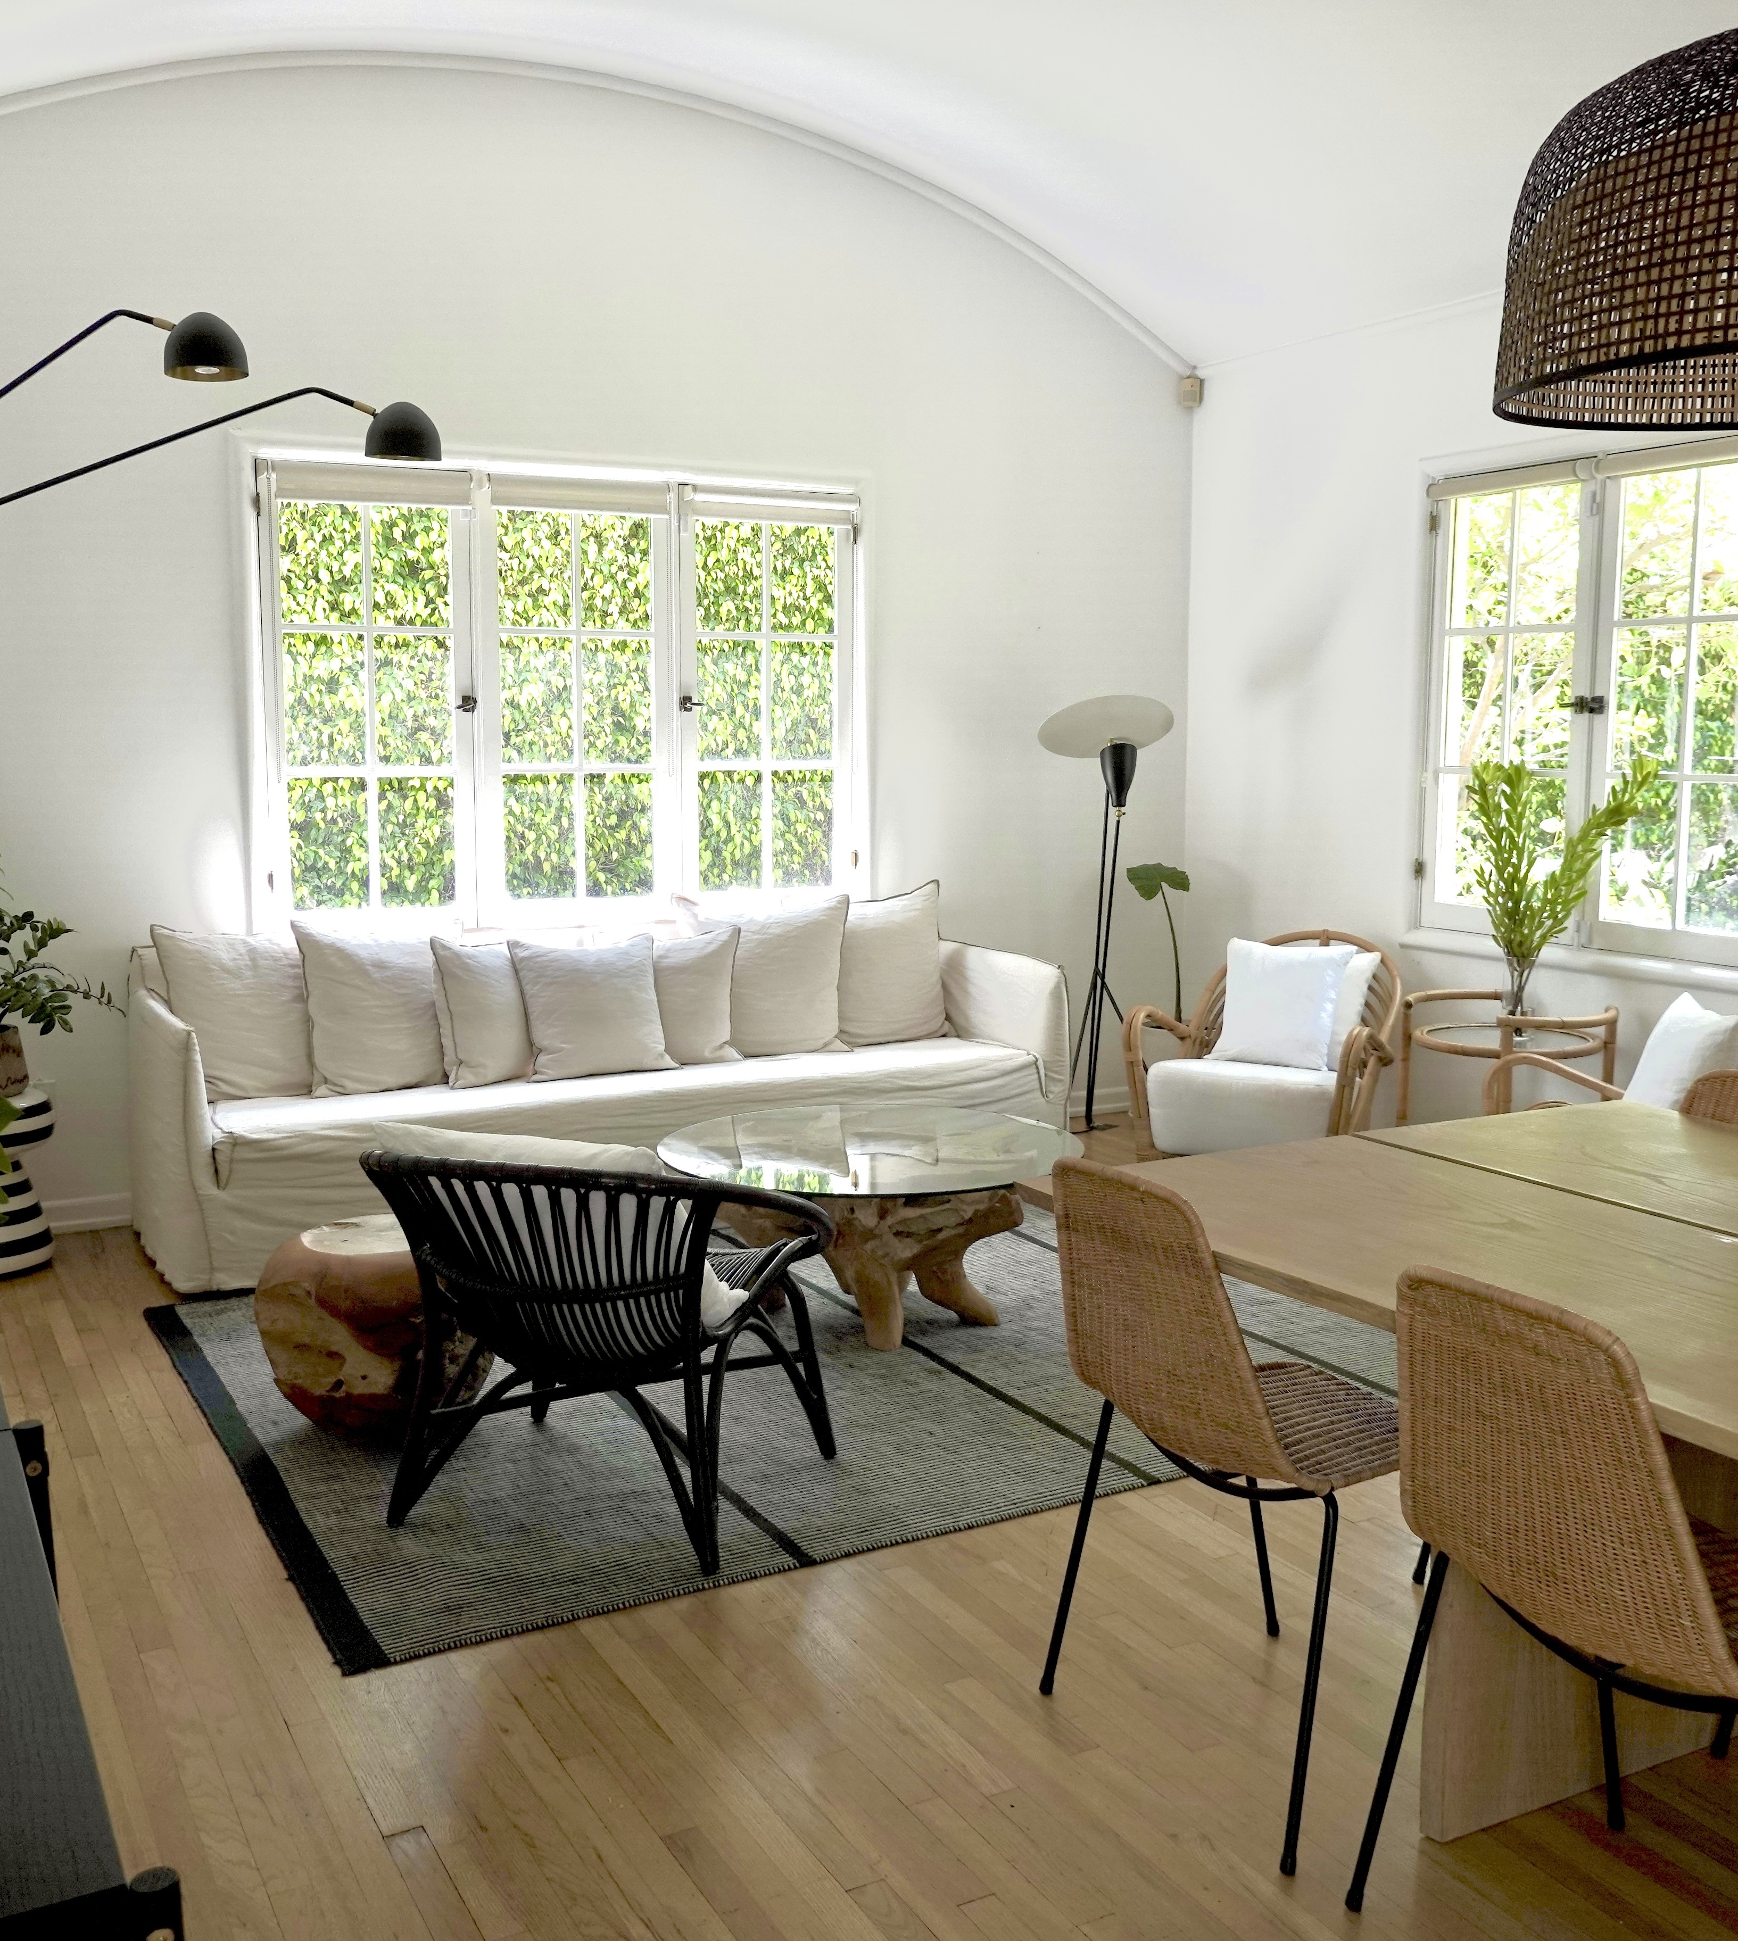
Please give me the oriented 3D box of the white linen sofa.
[{"bbox_3d":[-0.714,0.296,5.849,2.712,0.826,0.768,-4,8,-27],"label":"white linen sofa"}]

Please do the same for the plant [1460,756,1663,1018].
[{"bbox_3d":[1.892,-0.202,5.372,0.566,0.768,0.478,3,8,20],"label":"plant"}]

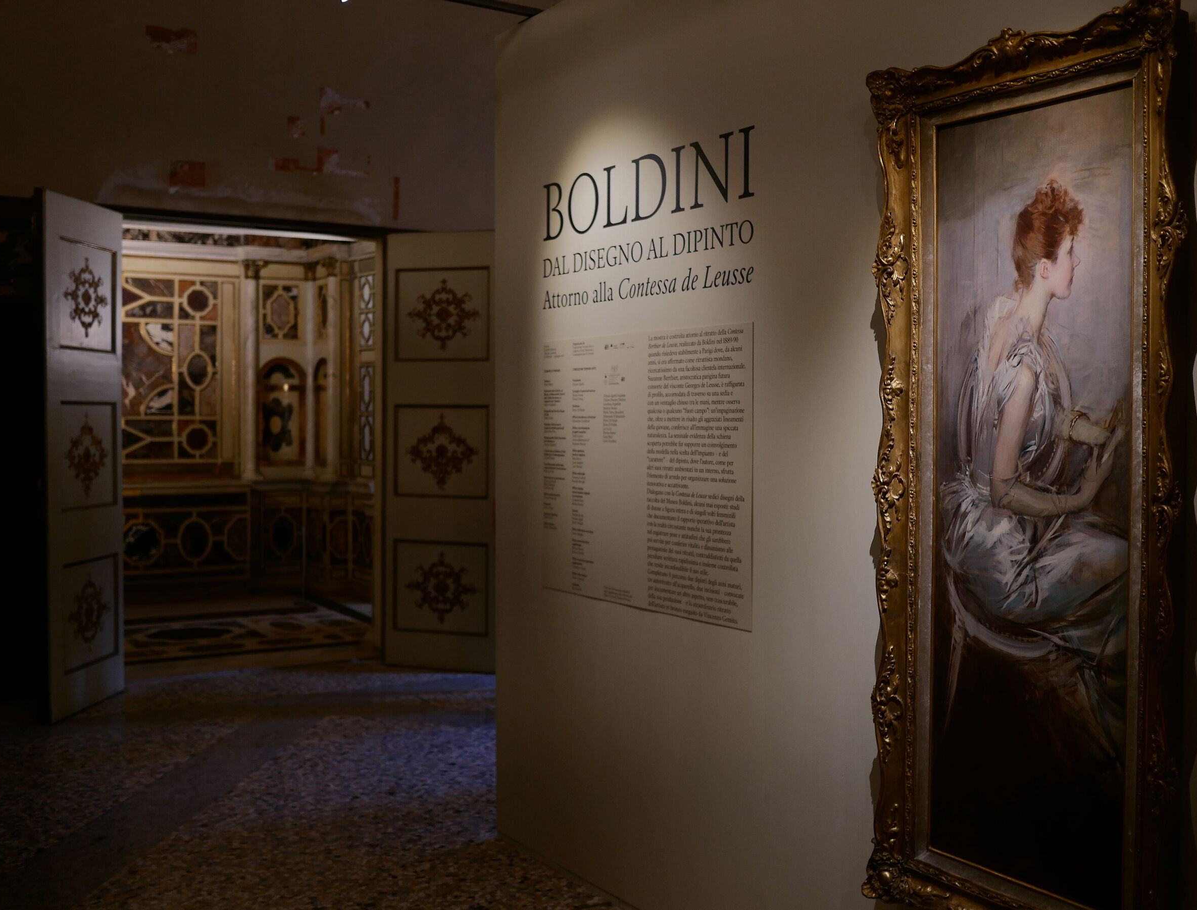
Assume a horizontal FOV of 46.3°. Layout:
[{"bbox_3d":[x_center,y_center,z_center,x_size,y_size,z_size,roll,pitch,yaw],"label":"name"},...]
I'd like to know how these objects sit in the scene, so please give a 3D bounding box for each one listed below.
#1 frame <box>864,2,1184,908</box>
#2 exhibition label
[{"bbox_3d":[0.880,0.091,2.936,0.110,1.887,0.825,-1,2,-31],"label":"frame"},{"bbox_3d":[0.110,0.046,4.297,0.010,0.846,1.173,-1,2,-31],"label":"exhibition label"}]

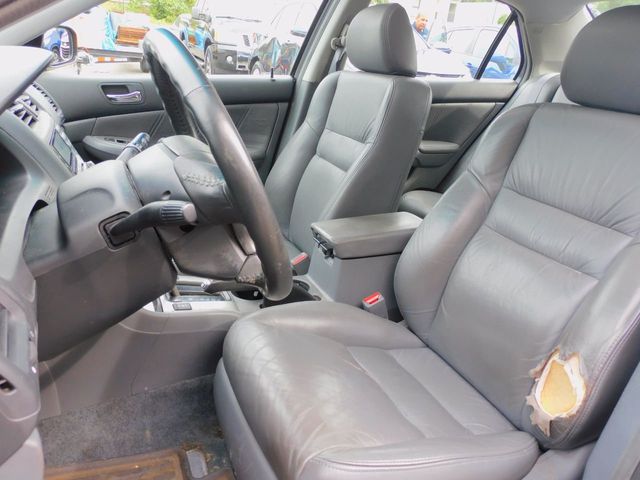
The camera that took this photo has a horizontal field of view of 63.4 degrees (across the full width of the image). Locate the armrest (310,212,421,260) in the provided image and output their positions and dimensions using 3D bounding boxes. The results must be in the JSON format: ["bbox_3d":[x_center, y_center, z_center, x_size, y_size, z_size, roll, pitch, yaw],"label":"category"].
[{"bbox_3d":[0.122,-0.008,1.294,0.265,0.056,0.147,-8,25,-25],"label":"armrest"}]

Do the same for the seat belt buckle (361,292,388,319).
[{"bbox_3d":[0.130,0.168,1.224,0.055,0.070,0.030,-20,29,-19],"label":"seat belt buckle"}]

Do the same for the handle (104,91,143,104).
[{"bbox_3d":[-0.598,-0.435,1.579,0.107,0.036,0.028,-8,25,-25],"label":"handle"}]

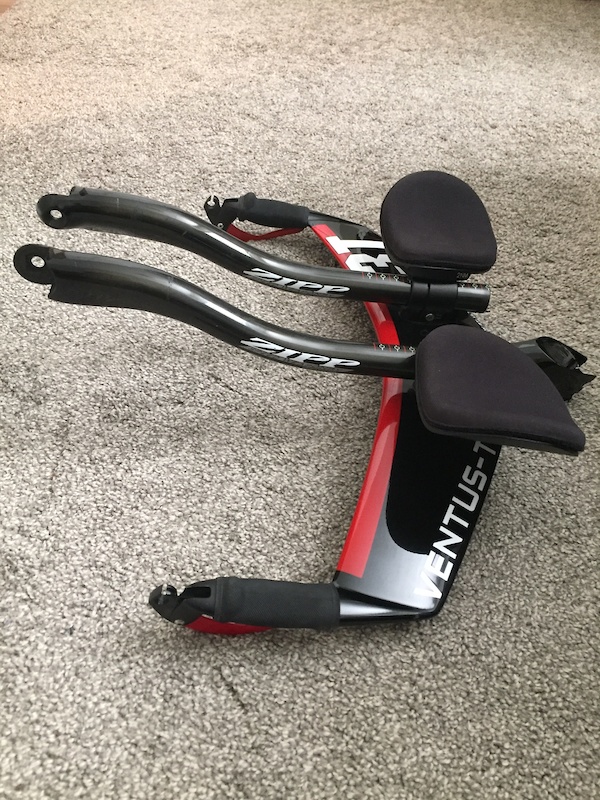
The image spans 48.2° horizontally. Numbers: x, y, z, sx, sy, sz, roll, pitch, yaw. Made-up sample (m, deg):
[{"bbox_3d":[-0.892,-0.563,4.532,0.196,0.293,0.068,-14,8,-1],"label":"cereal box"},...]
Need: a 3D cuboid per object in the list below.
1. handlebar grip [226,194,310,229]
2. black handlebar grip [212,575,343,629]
[{"bbox_3d":[-0.029,-0.182,0.653,0.080,0.028,0.026,6,46,-9],"label":"handlebar grip"},{"bbox_3d":[-0.013,0.114,0.376,0.073,0.027,0.026,6,46,-9],"label":"black handlebar grip"}]

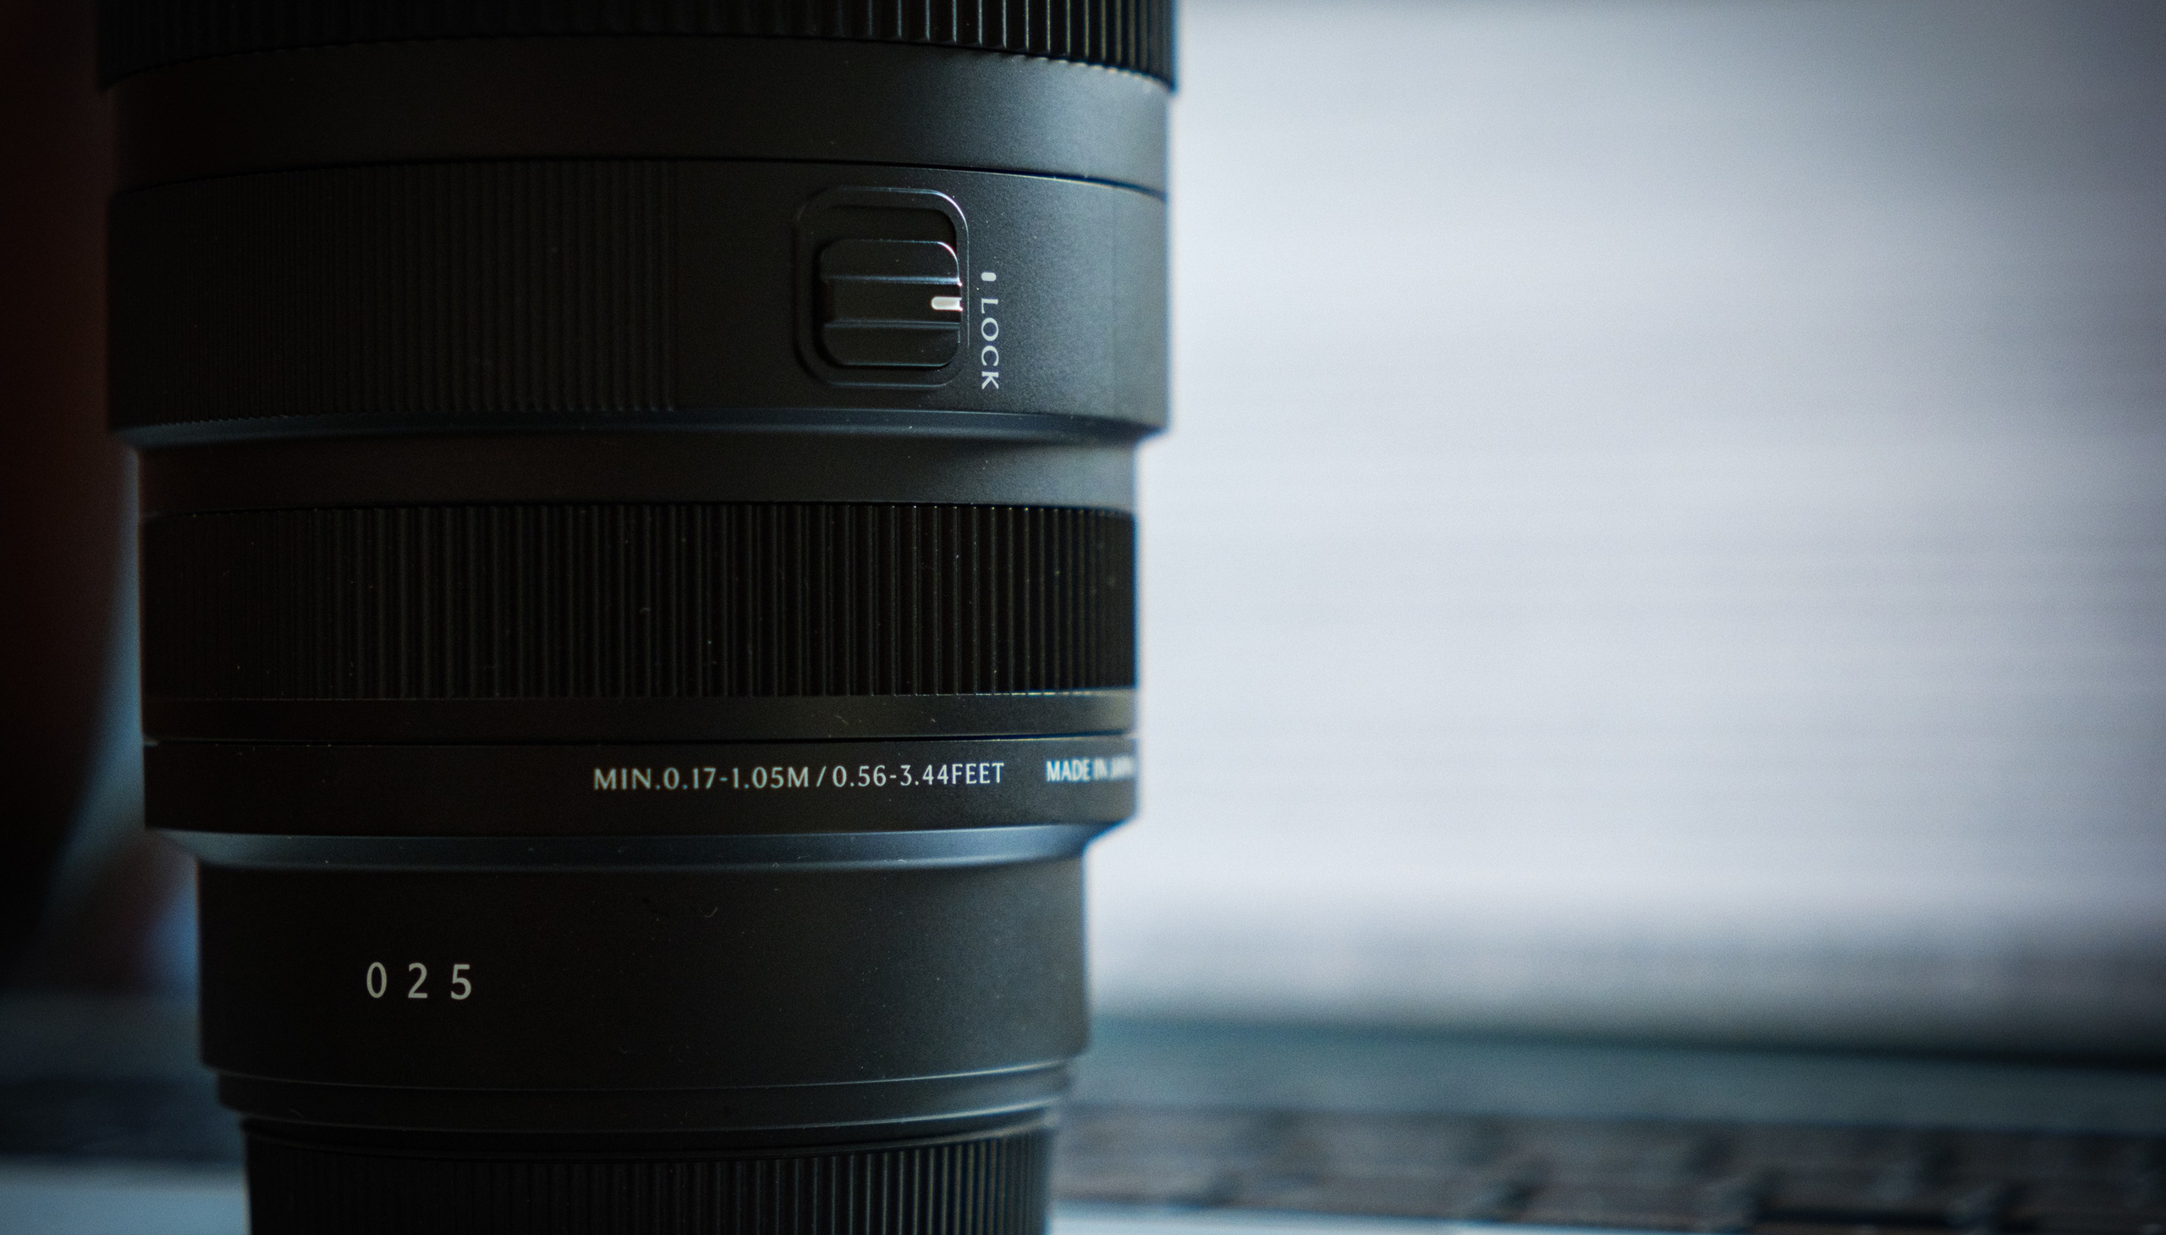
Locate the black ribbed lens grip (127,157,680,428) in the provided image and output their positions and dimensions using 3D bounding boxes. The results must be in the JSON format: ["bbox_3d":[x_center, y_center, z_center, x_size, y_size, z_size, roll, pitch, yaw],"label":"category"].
[{"bbox_3d":[-0.030,-0.020,0.314,0.073,0.016,0.073,0,0,0],"label":"black ribbed lens grip"}]

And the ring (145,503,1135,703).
[{"bbox_3d":[-0.030,-0.001,0.313,0.068,0.012,0.068,0,0,0],"label":"ring"}]

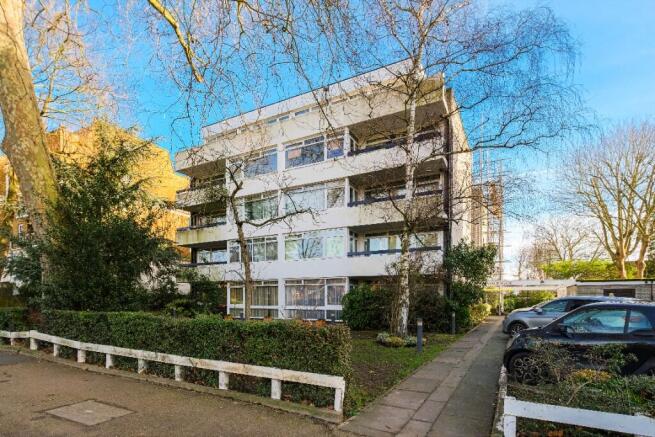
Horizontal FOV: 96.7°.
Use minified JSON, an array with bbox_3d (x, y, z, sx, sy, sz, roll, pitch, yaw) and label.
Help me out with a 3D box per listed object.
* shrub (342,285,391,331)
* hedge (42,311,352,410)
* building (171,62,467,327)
[{"bbox_3d":[1.730,3.950,12.900,2.100,1.900,1.900,-5,-11,27],"label":"shrub"},{"bbox_3d":[-3.600,2.650,6.350,8.300,1.100,0.700,-4,-11,23],"label":"hedge"},{"bbox_3d":[-0.900,-0.500,21.400,19.500,13.700,9.000,-5,-11,29],"label":"building"}]

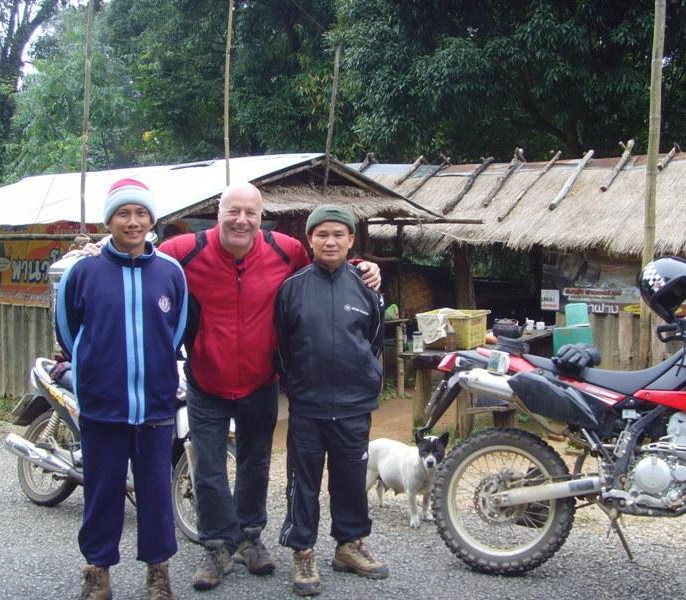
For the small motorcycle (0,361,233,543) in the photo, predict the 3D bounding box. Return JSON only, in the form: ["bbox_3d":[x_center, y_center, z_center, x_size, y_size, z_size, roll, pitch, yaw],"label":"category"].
[{"bbox_3d":[-1.222,0.669,4.858,1.850,1.060,0.670,3,5,34],"label":"small motorcycle"}]

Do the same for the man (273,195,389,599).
[{"bbox_3d":[-0.056,0.412,4.020,0.510,1.670,0.400,0,4,-1],"label":"man"}]

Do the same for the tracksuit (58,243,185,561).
[{"bbox_3d":[-0.946,0.438,3.850,0.560,1.380,0.340,-1,4,-20],"label":"tracksuit"}]

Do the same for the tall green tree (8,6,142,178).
[{"bbox_3d":[-5.660,-2.986,19.000,3.000,6.300,3.000,1,4,0],"label":"tall green tree"}]

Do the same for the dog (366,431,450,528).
[{"bbox_3d":[0.340,0.927,4.980,0.600,0.520,0.220,4,5,41],"label":"dog"}]

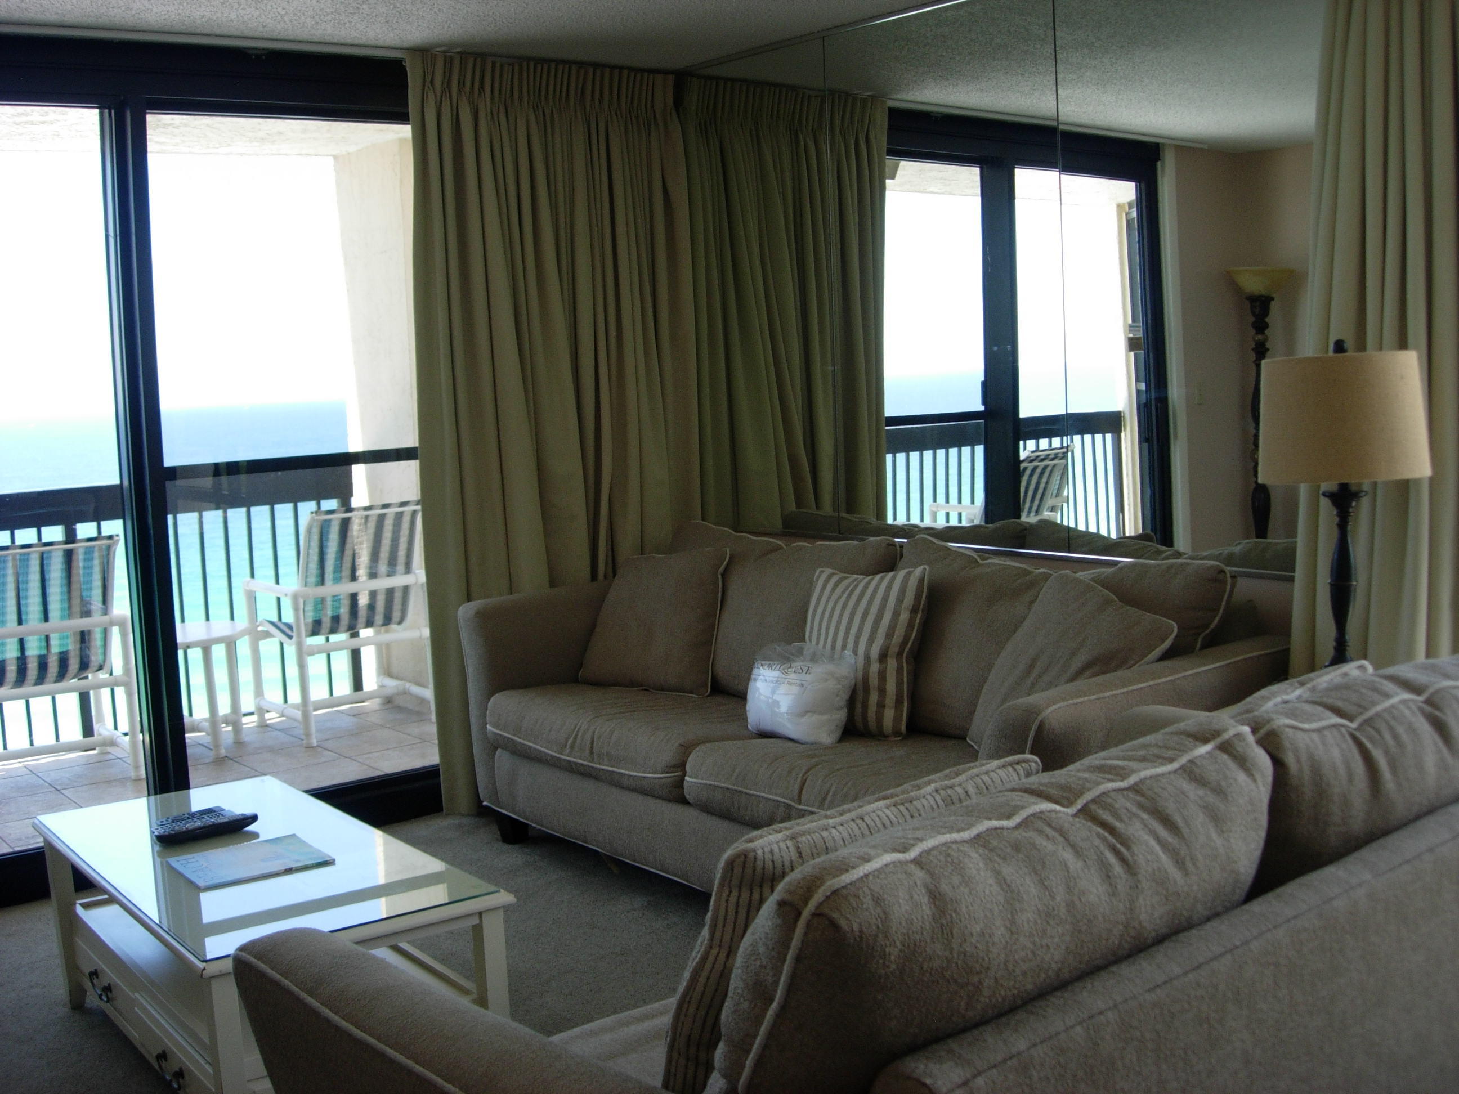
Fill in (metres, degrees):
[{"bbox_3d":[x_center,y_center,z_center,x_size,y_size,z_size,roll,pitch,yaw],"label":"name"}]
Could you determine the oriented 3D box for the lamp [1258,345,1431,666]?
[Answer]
[{"bbox_3d":[1.173,-0.070,3.068,0.330,0.635,0.330,-7,7,-35],"label":"lamp"}]

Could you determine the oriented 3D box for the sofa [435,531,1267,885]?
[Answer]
[{"bbox_3d":[0.242,0.439,4.096,0.911,0.904,2.323,-7,7,-35],"label":"sofa"}]

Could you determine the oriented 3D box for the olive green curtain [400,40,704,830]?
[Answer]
[{"bbox_3d":[-0.531,-0.379,5.232,1.030,2.363,0.172,-7,7,-35],"label":"olive green curtain"}]

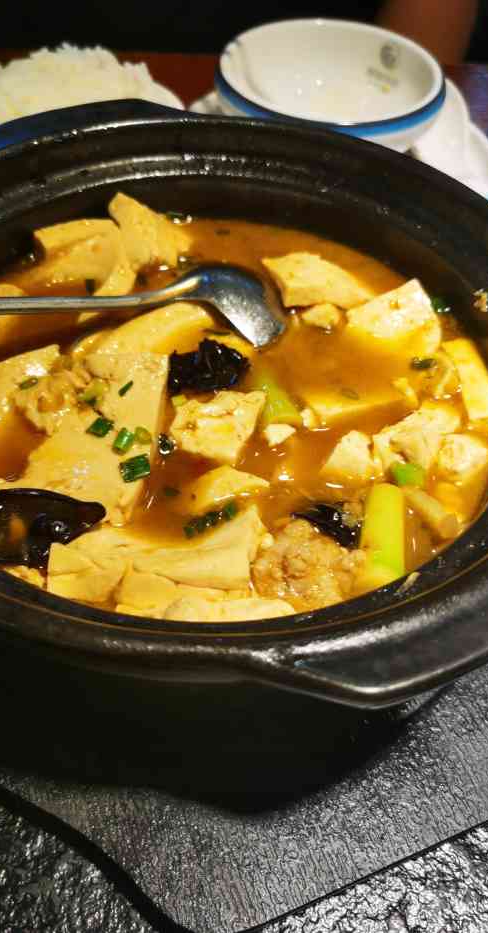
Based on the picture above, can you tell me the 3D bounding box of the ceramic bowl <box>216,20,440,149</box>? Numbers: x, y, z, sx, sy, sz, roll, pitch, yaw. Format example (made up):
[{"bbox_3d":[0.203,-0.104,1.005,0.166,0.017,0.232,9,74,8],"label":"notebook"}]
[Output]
[{"bbox_3d":[0.046,-0.192,0.400,0.117,0.053,0.117,2,53,0],"label":"ceramic bowl"}]

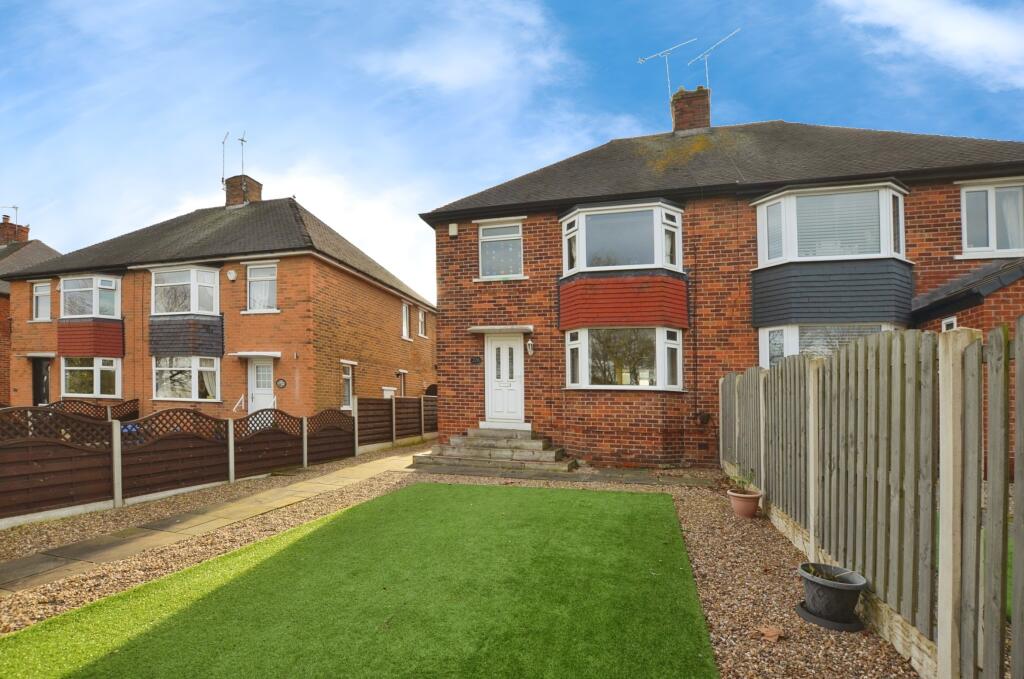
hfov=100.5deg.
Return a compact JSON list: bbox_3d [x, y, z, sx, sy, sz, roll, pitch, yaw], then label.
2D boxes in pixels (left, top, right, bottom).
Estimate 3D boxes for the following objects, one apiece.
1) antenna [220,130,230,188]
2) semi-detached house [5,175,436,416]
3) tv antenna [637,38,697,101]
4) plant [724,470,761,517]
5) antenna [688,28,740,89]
[{"bbox_3d":[-10.642,-6.628,15.757,0.320,1.924,1.030,6,-7,-44],"label":"antenna"},{"bbox_3d":[-10.300,-1.150,16.150,12.800,9.600,7.600,-1,-5,17],"label":"semi-detached house"},{"bbox_3d":[4.423,-7.590,12.152,1.601,1.590,0.380,-3,-6,32],"label":"tv antenna"},{"bbox_3d":[3.002,1.982,5.500,0.450,0.560,0.450,-1,-5,16],"label":"plant"},{"bbox_3d":[5.640,-7.658,11.913,0.380,1.275,1.540,4,-6,-33],"label":"antenna"}]

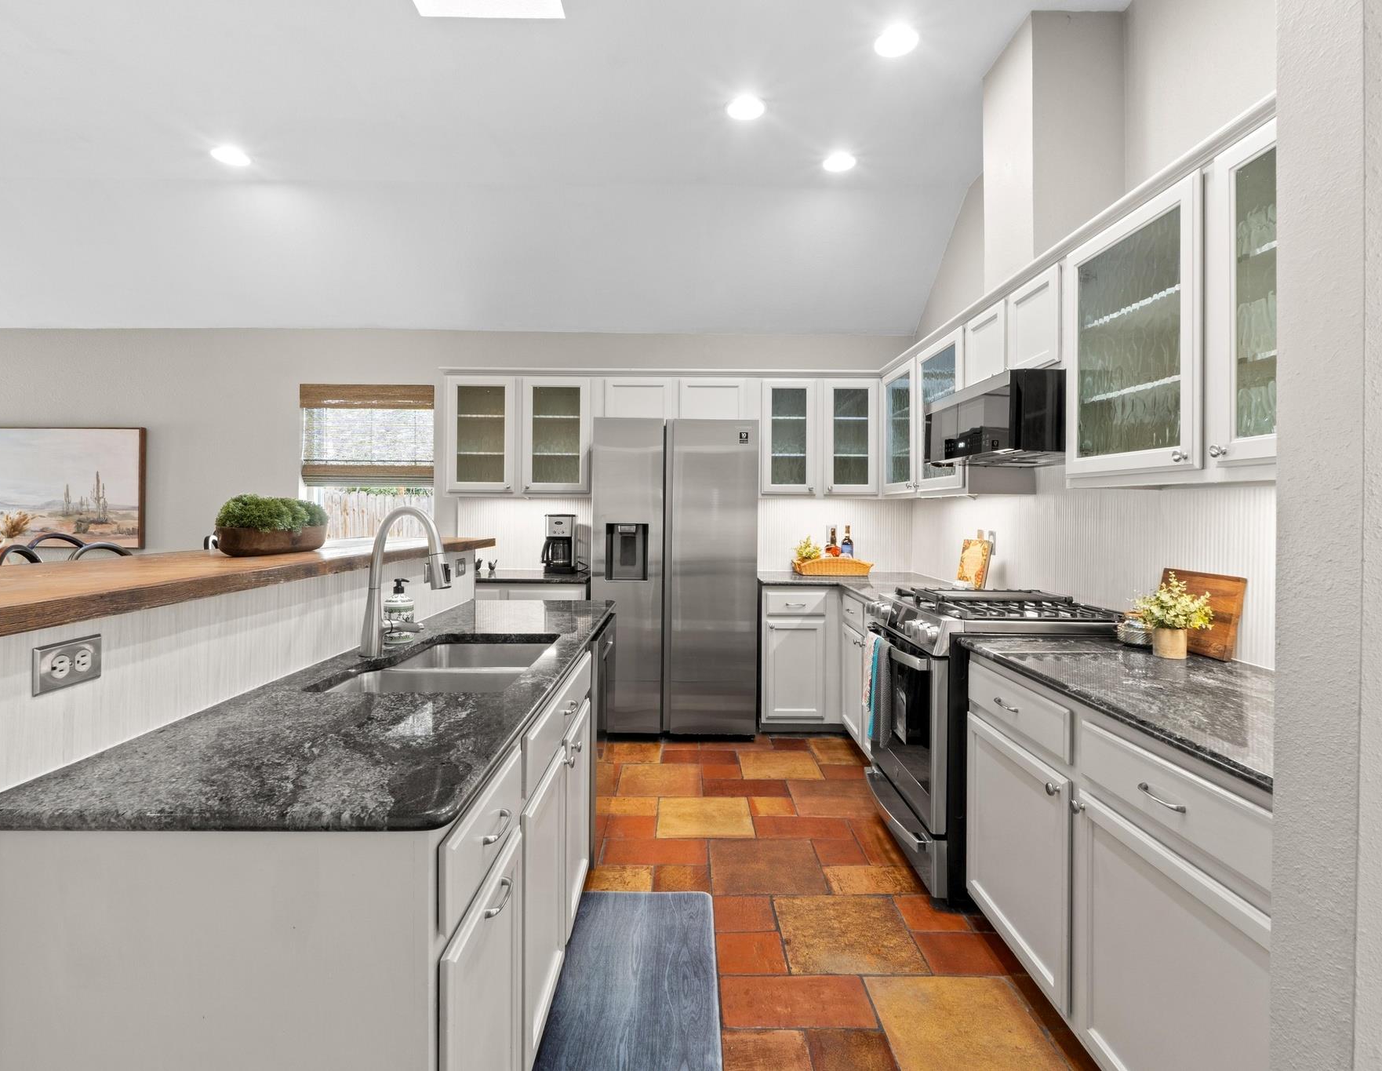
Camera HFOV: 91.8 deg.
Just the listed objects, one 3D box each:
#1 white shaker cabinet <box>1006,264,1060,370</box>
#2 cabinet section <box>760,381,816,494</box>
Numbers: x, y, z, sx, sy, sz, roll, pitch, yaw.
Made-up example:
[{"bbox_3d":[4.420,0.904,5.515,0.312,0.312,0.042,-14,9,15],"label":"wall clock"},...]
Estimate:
[{"bbox_3d":[1.351,-0.721,2.319,0.333,0.335,0.350,0,2,-1],"label":"white shaker cabinet"},{"bbox_3d":[0.598,-0.603,4.251,0.331,0.699,0.330,0,1,0],"label":"cabinet section"}]

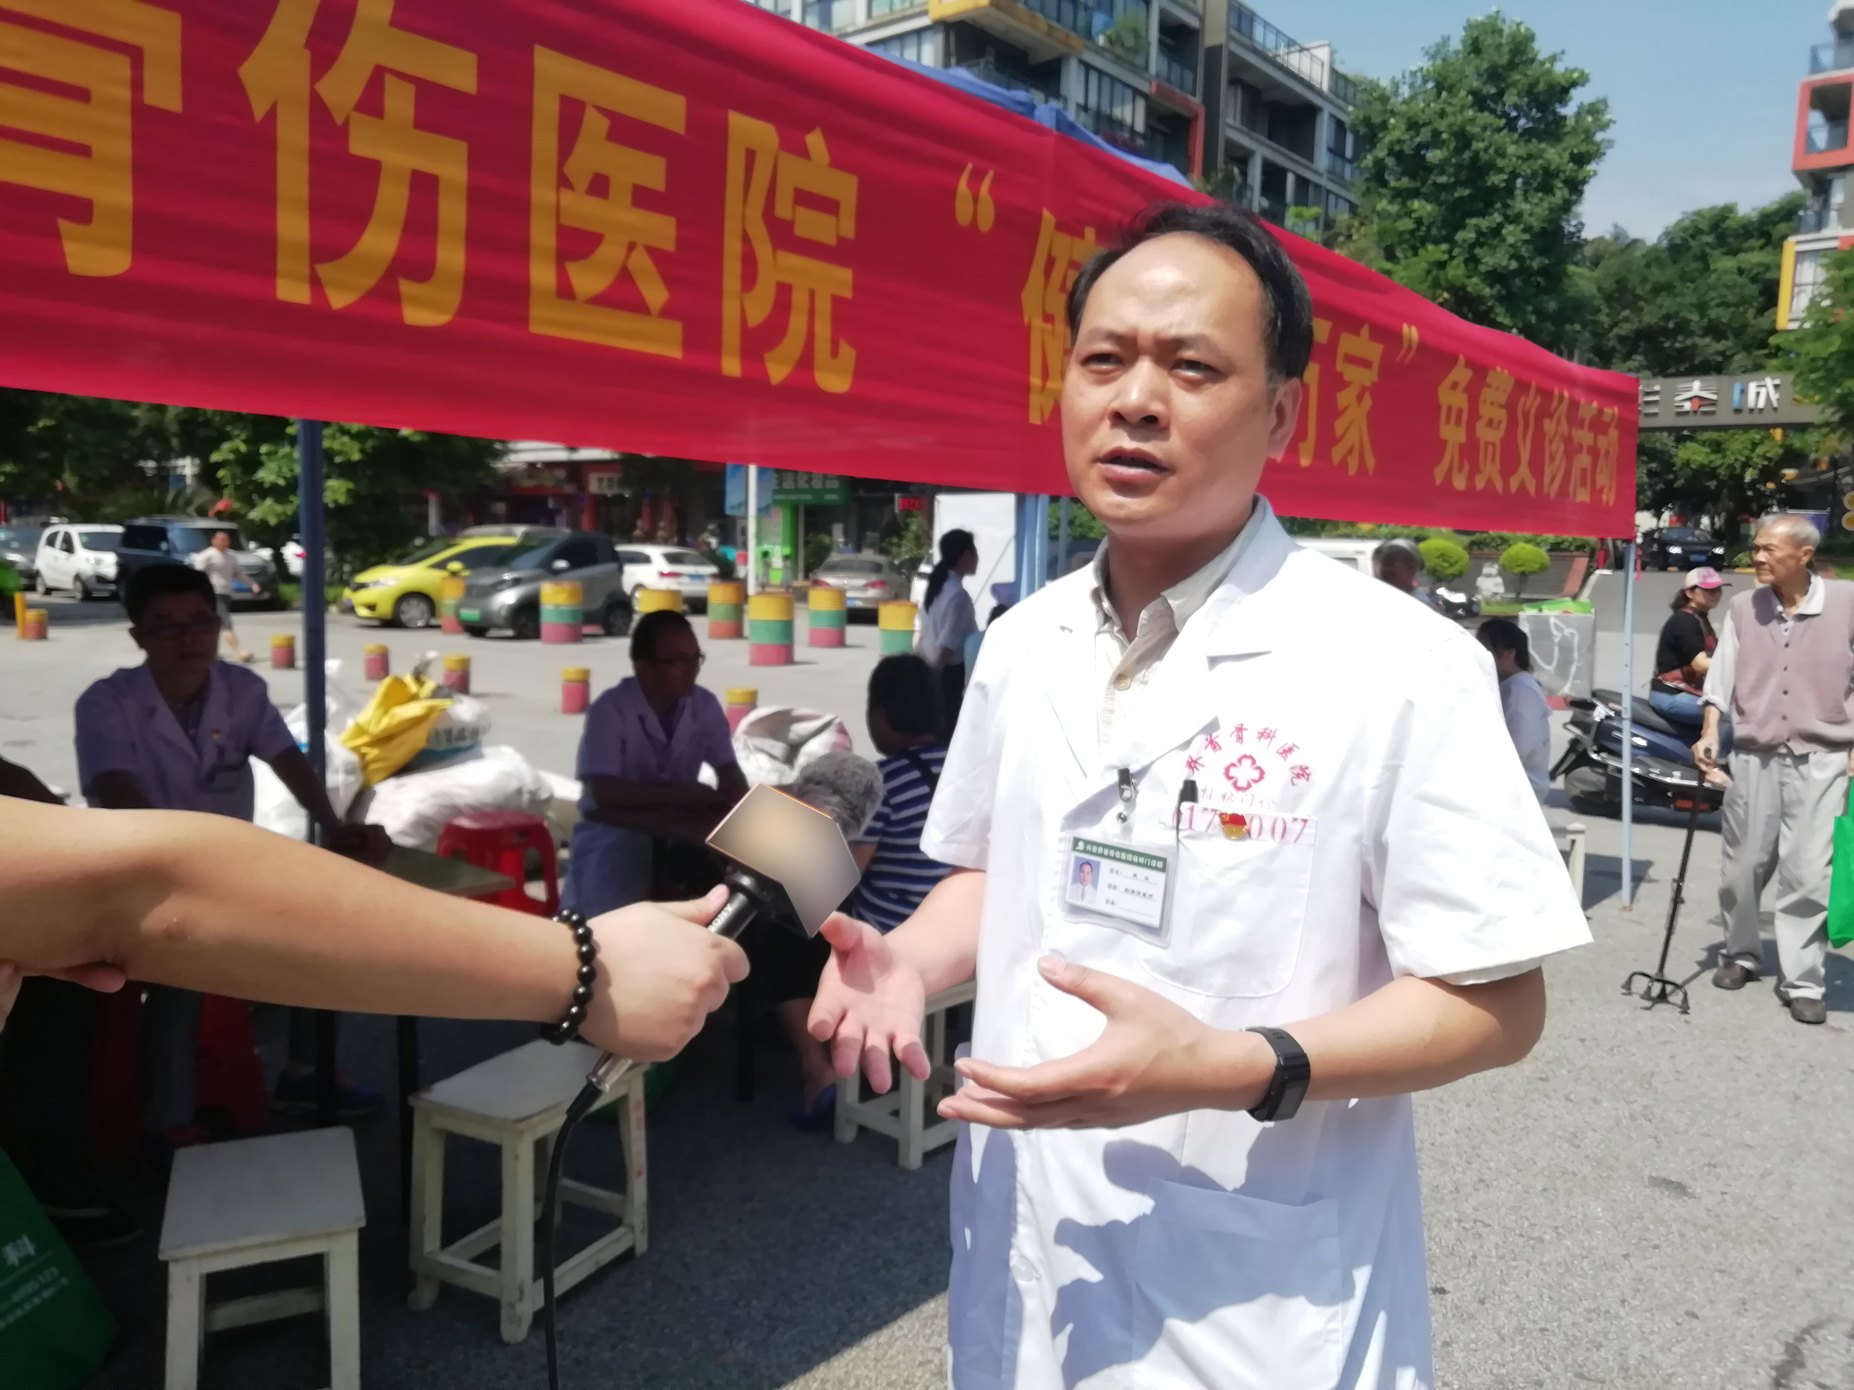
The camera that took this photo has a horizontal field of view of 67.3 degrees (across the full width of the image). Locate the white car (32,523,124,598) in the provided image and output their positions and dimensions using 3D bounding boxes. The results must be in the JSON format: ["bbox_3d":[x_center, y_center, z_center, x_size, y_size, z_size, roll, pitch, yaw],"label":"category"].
[{"bbox_3d":[-17.667,-2.849,29.720,3.550,1.520,1.610,7,8,41],"label":"white car"}]

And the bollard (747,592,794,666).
[{"bbox_3d":[-1.985,-0.859,17.800,0.590,0.880,0.590,2,6,0],"label":"bollard"}]

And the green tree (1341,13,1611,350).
[{"bbox_3d":[15.650,-11.378,40.343,7.900,16.379,7.900,2,6,0],"label":"green tree"}]

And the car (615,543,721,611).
[{"bbox_3d":[-6.518,-2.576,30.365,4.450,1.490,1.800,6,7,37],"label":"car"}]

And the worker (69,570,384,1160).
[{"bbox_3d":[-1.650,0.391,3.233,0.620,1.350,0.680,-3,7,-38],"label":"worker"}]

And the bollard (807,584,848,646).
[{"bbox_3d":[-1.513,-1.182,21.256,0.580,0.880,0.580,1,6,-4],"label":"bollard"}]

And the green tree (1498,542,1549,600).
[{"bbox_3d":[16.944,-3.527,39.418,1.430,1.650,1.430,4,6,23],"label":"green tree"}]

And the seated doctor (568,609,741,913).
[{"bbox_3d":[-0.749,0.381,3.907,0.570,1.270,0.700,-5,8,-45],"label":"seated doctor"}]

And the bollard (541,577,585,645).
[{"bbox_3d":[-5.306,-1.157,20.256,0.580,0.880,0.580,0,6,-15],"label":"bollard"}]

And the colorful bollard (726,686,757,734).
[{"bbox_3d":[-1.426,0.126,10.750,0.245,0.375,0.245,2,6,0],"label":"colorful bollard"}]

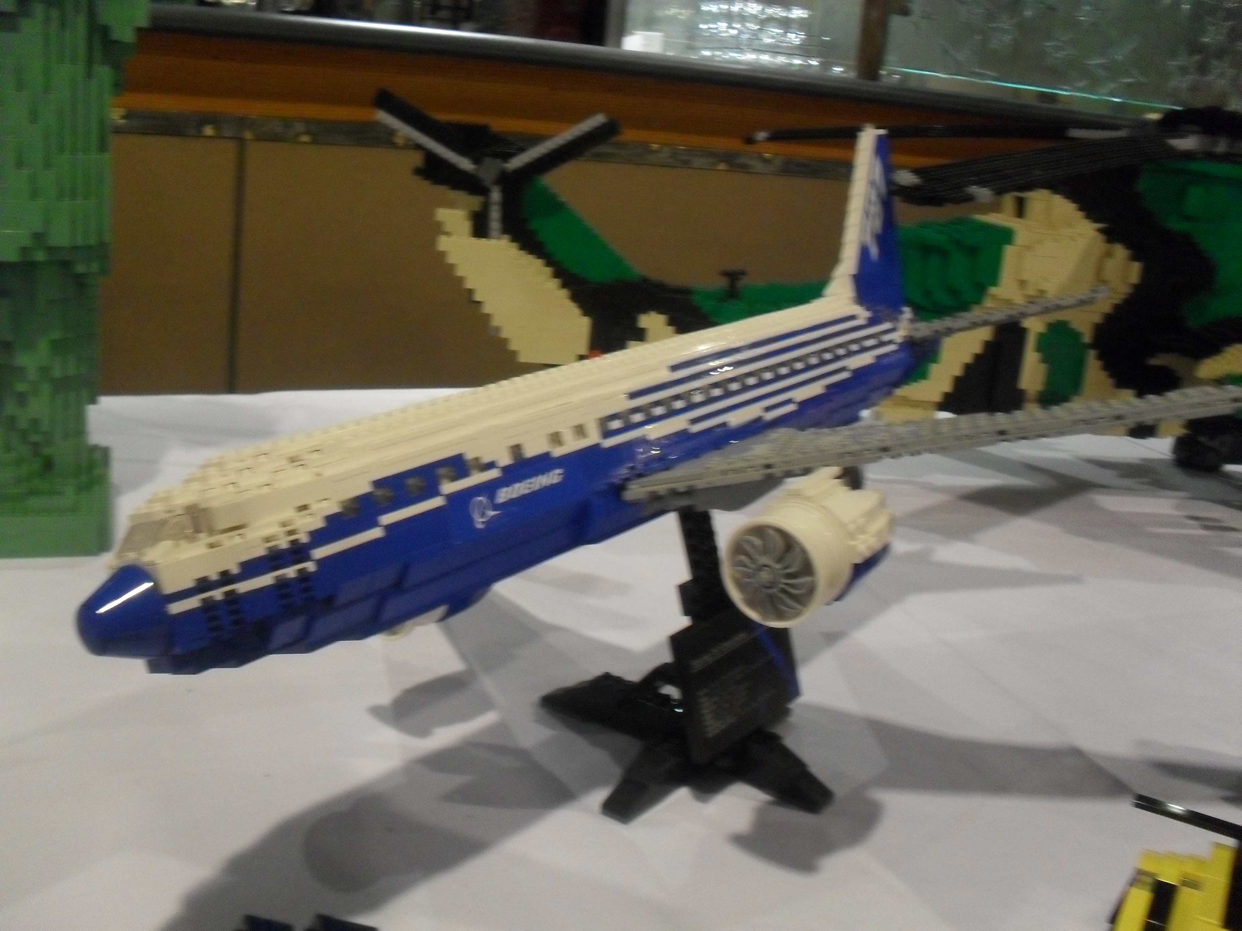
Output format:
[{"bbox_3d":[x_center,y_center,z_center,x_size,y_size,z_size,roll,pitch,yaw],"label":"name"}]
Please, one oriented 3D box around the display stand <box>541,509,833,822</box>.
[{"bbox_3d":[0.036,0.084,0.641,0.160,0.135,0.160,15,17,35],"label":"display stand"}]

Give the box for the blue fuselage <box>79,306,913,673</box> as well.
[{"bbox_3d":[0.026,-0.024,0.641,0.067,0.080,0.640,-6,9,40],"label":"blue fuselage"}]

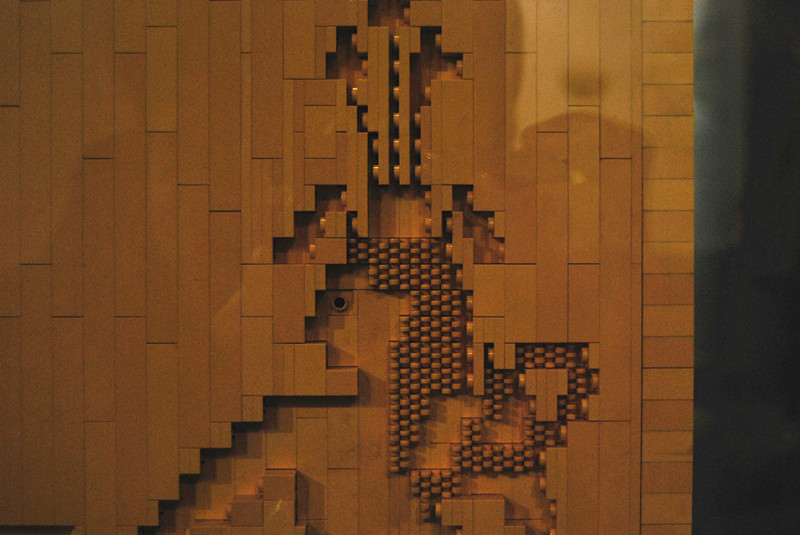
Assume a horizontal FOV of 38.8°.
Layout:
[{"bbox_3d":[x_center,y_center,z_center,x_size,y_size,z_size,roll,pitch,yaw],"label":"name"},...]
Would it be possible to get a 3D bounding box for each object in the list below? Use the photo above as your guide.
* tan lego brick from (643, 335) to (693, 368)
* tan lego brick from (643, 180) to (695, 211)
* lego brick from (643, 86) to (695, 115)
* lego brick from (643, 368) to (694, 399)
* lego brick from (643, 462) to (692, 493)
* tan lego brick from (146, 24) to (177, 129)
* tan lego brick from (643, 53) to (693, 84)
[{"bbox_3d":[0.082,0.025,0.352,0.016,0.010,0.013,0,1,0],"label":"tan lego brick"},{"bbox_3d":[0.082,-0.022,0.351,0.016,0.010,0.013,0,1,0],"label":"tan lego brick"},{"bbox_3d":[0.081,-0.051,0.351,0.016,0.010,0.013,0,1,0],"label":"lego brick"},{"bbox_3d":[0.082,0.035,0.352,0.016,0.010,0.013,0,1,0],"label":"lego brick"},{"bbox_3d":[0.081,0.064,0.353,0.016,0.010,0.013,0,1,0],"label":"lego brick"},{"bbox_3d":[-0.073,-0.057,0.349,0.010,0.032,0.010,0,1,0],"label":"tan lego brick"},{"bbox_3d":[0.081,-0.061,0.350,0.016,0.010,0.013,0,1,0],"label":"tan lego brick"}]

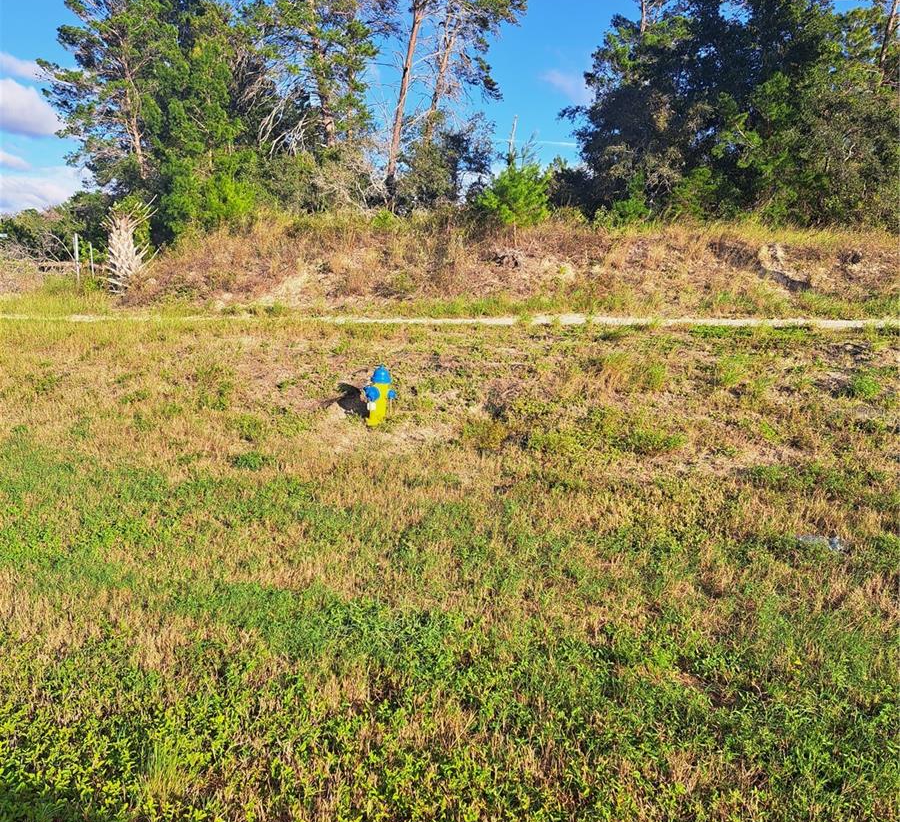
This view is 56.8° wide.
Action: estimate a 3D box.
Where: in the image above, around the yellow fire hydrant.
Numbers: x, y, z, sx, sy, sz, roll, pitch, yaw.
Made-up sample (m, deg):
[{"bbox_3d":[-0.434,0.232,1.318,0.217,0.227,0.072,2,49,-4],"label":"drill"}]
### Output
[{"bbox_3d":[-0.867,-0.182,9.956,0.400,0.735,0.380,11,11,25],"label":"yellow fire hydrant"}]

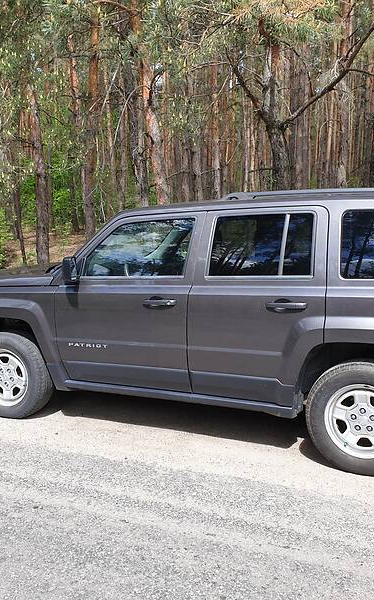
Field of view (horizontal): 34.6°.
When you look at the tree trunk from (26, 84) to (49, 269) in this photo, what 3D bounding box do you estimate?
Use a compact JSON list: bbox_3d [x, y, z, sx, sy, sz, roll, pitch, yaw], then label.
[{"bbox_3d":[-2.850,-2.316,11.366,0.250,3.406,0.250,3,11,24],"label":"tree trunk"}]

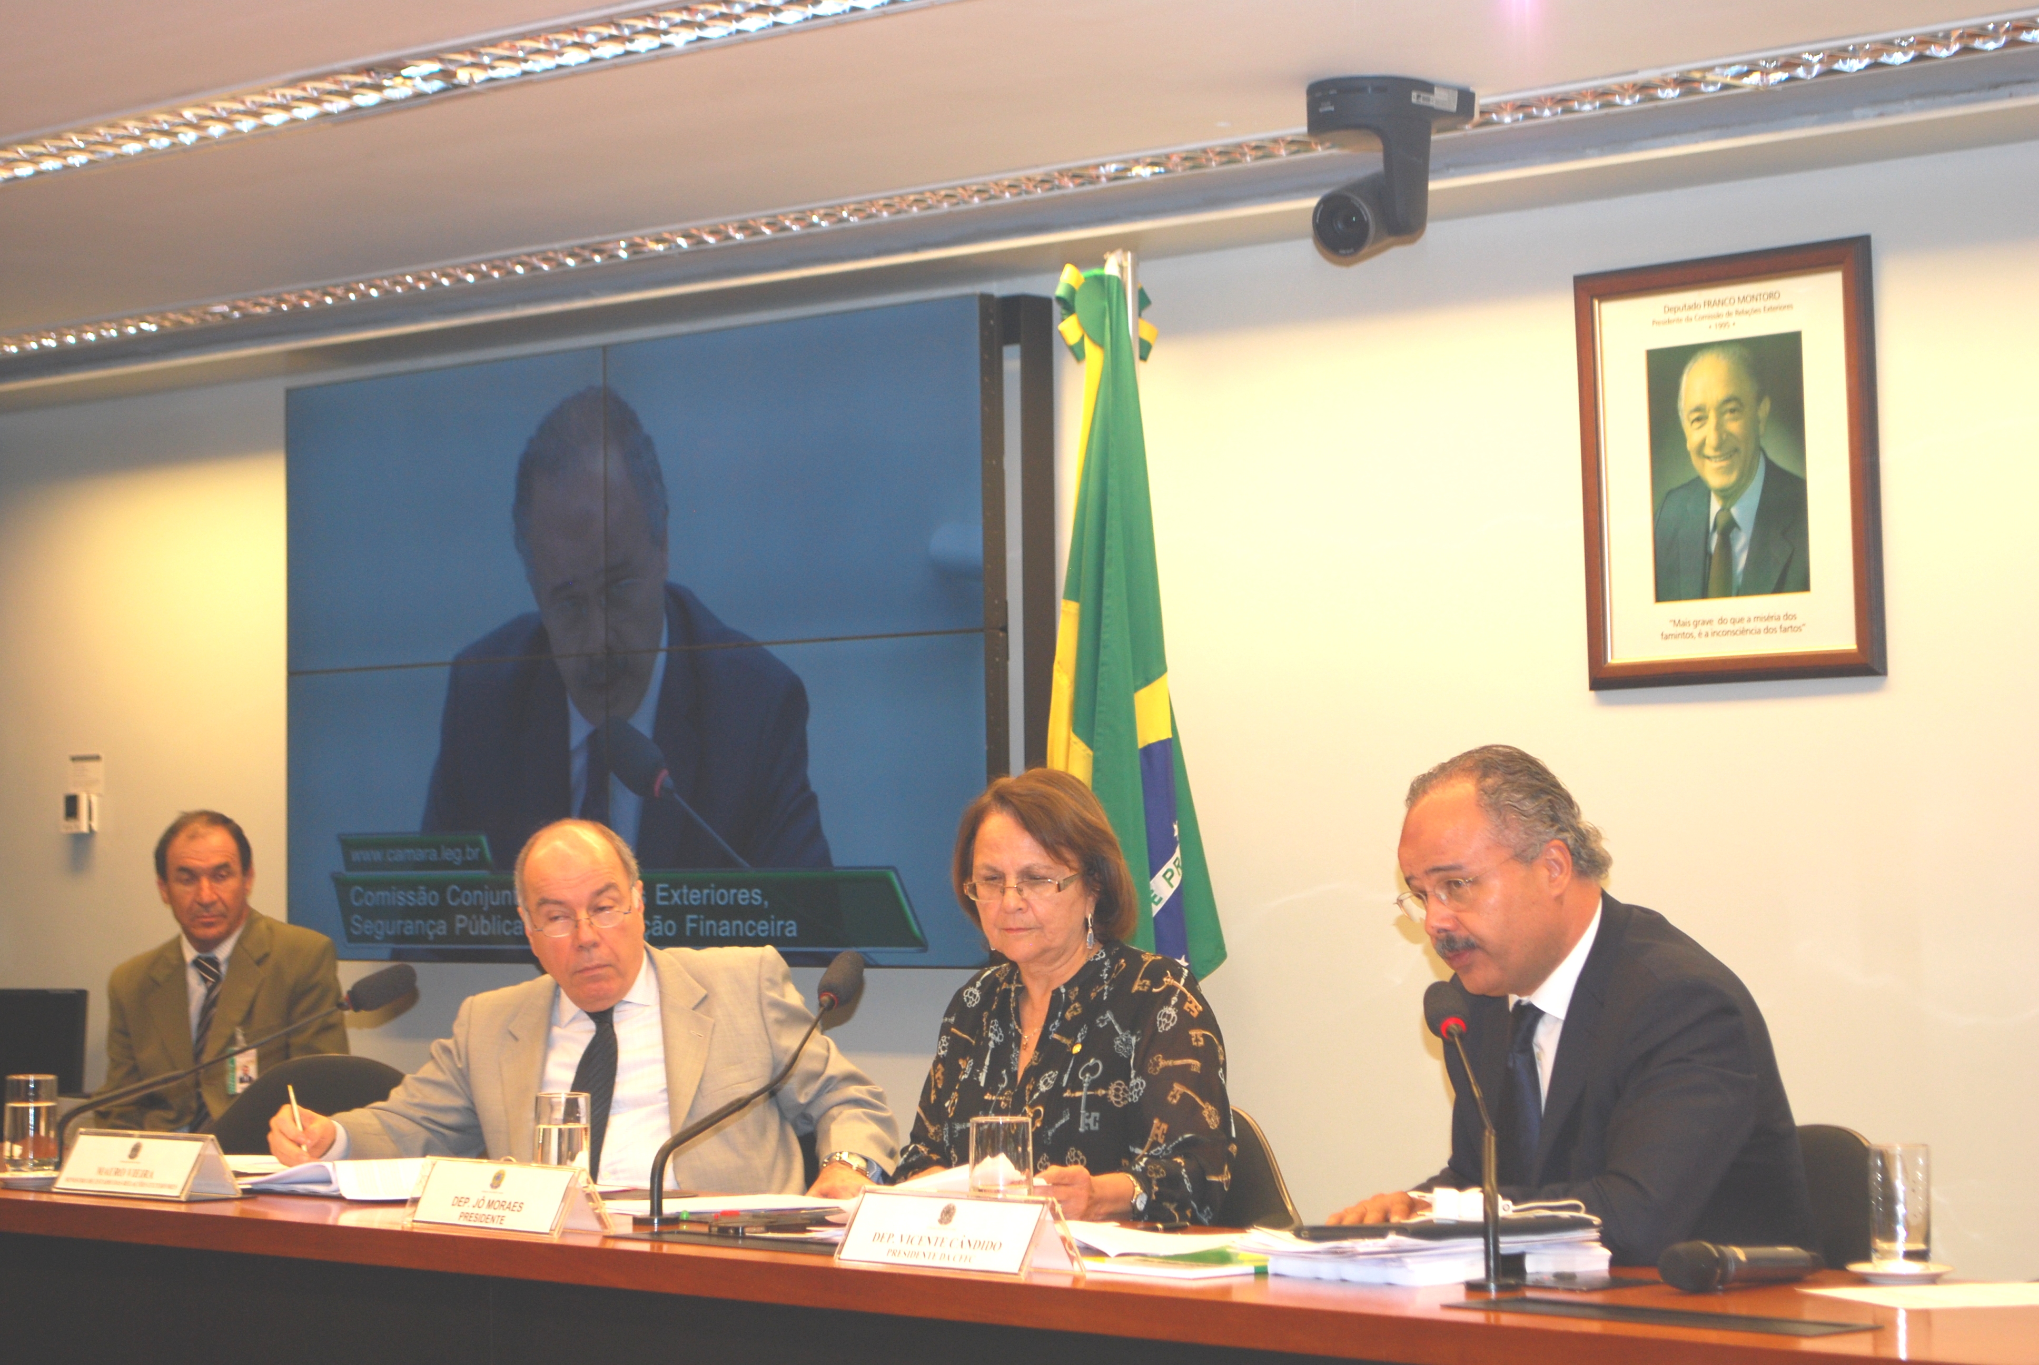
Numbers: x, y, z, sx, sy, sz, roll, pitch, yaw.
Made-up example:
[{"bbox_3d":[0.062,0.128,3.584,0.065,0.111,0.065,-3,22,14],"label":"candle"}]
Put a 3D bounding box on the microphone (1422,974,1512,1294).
[{"bbox_3d":[0.441,0.436,4.547,0.058,0.285,0.350,-1,-2,-3],"label":"microphone"}]

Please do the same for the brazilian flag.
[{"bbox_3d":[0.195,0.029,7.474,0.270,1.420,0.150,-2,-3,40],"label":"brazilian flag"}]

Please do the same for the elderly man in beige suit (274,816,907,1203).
[{"bbox_3d":[-0.540,0.780,5.771,0.820,1.220,0.720,-2,-3,35],"label":"elderly man in beige suit"}]

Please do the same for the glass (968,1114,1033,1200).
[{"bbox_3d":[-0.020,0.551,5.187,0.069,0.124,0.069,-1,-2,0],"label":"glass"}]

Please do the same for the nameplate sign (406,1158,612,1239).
[{"bbox_3d":[-0.579,0.584,5.262,0.250,0.077,0.090,-3,-3,43],"label":"nameplate sign"}]

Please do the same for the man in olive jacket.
[{"bbox_3d":[-1.583,0.873,8.442,0.520,1.280,0.800,-2,-2,23],"label":"man in olive jacket"}]

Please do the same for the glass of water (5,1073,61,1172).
[{"bbox_3d":[-1.308,0.585,6.162,0.068,0.125,0.068,1,-3,-44],"label":"glass of water"}]

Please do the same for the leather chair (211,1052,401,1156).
[{"bbox_3d":[-1.115,0.988,6.736,0.560,0.880,0.580,-2,-3,35],"label":"leather chair"}]

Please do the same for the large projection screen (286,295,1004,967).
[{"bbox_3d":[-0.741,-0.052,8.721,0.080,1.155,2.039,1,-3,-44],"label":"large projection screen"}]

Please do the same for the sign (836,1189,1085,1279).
[{"bbox_3d":[-0.062,0.552,4.694,0.079,0.075,0.300,1,-3,-40],"label":"sign"}]

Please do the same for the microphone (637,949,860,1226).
[{"bbox_3d":[-0.314,0.471,5.438,0.057,0.302,0.370,-3,-3,41],"label":"microphone"}]

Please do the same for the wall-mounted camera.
[{"bbox_3d":[0.506,-0.702,6.350,0.180,0.240,0.200,-2,-3,35],"label":"wall-mounted camera"}]

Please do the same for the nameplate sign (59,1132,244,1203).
[{"bbox_3d":[-1.106,0.609,5.888,0.079,0.075,0.300,1,-3,-44],"label":"nameplate sign"}]

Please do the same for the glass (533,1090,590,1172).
[{"bbox_3d":[-0.555,0.564,5.658,0.068,0.125,0.068,-1,-2,0],"label":"glass"}]

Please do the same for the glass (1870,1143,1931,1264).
[{"bbox_3d":[0.849,0.506,4.483,0.059,0.118,0.059,-1,-2,0],"label":"glass"}]

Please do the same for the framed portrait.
[{"bbox_3d":[1.078,-0.325,7.092,0.035,0.655,0.555,1,-3,-45],"label":"framed portrait"}]

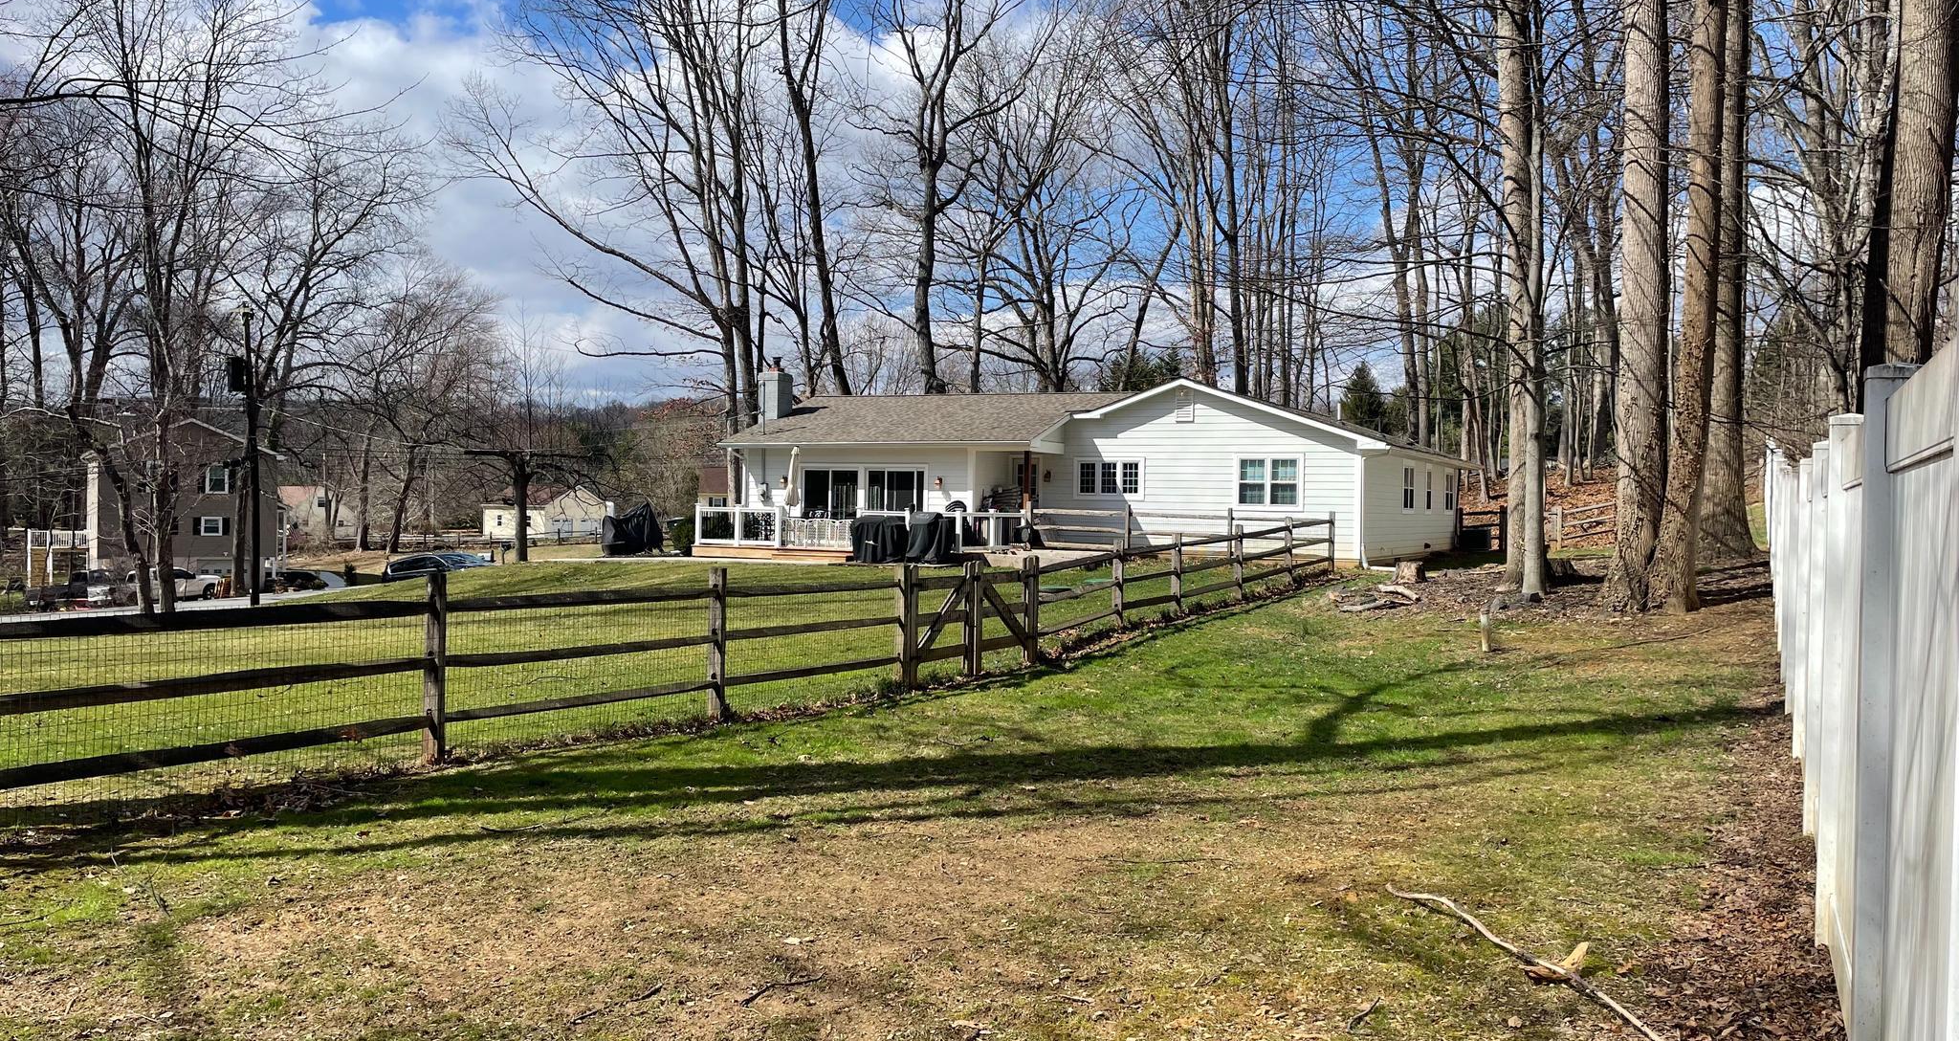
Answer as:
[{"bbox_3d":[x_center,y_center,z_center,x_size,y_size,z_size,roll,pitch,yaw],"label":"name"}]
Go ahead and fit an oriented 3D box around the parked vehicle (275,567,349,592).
[{"bbox_3d":[-35.414,3.224,78.000,4.600,1.550,1.850,1,0,2],"label":"parked vehicle"}]

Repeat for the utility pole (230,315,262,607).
[{"bbox_3d":[-28.310,-2.256,57.000,0.600,11.319,0.900,1,0,0],"label":"utility pole"}]

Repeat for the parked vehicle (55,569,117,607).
[{"bbox_3d":[-41.950,3.121,69.000,1.950,1.800,5.100,1,1,34],"label":"parked vehicle"}]

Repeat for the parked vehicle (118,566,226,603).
[{"bbox_3d":[-41.151,3.254,75.000,5.100,1.800,1.950,1,1,-19],"label":"parked vehicle"}]

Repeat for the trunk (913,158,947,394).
[{"bbox_3d":[-1.825,-6.182,54.000,1.000,14.202,0.900,1,0,0],"label":"trunk"}]

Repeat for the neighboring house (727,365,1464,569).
[{"bbox_3d":[4.053,-1.401,41.595,16.500,4.750,15.000,1,1,27],"label":"neighboring house"}]

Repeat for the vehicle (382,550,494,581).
[{"bbox_3d":[-20.959,2.050,57.000,4.700,1.600,1.850,1,1,21],"label":"vehicle"}]

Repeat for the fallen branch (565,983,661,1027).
[{"bbox_3d":[-1.116,1.482,4.551,0.030,0.022,0.433,1,1,28],"label":"fallen branch"}]

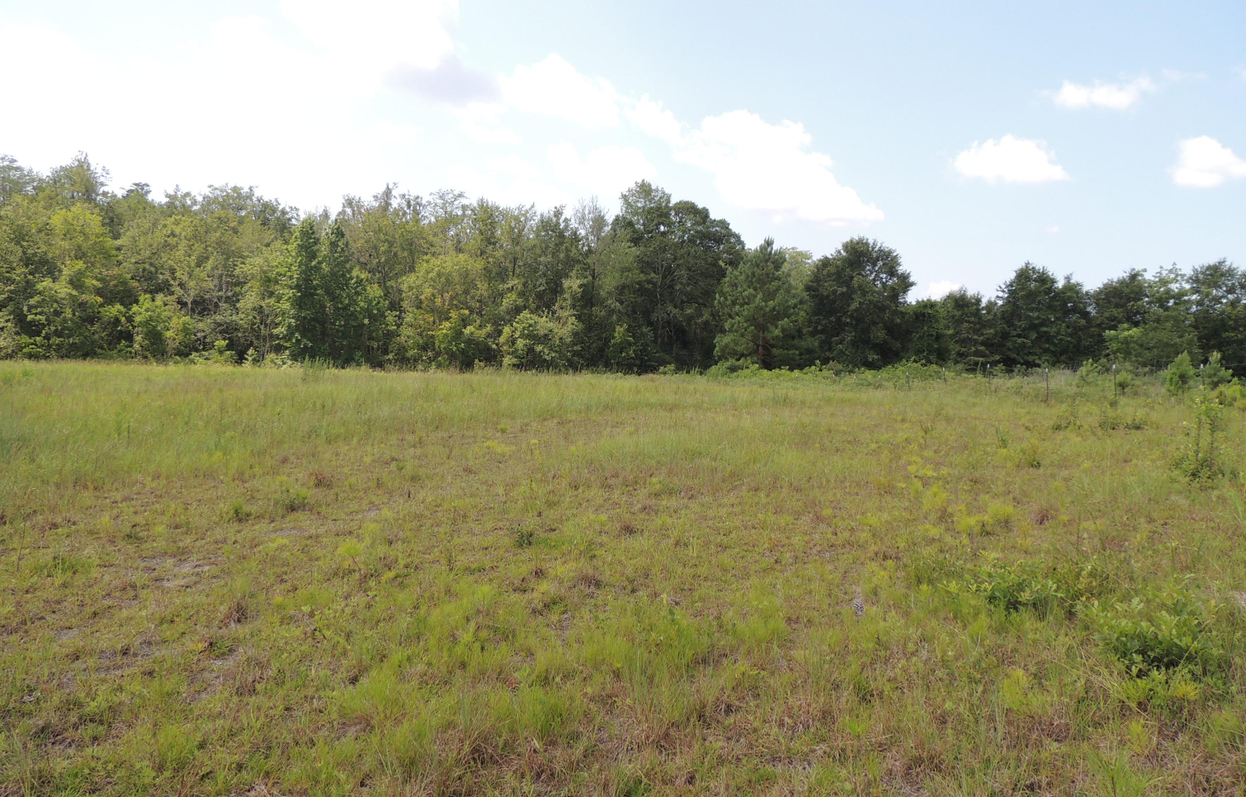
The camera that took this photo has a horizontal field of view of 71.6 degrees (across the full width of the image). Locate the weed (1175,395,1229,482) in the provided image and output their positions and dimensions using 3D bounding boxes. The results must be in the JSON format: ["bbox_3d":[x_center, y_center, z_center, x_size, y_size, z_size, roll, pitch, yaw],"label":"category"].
[{"bbox_3d":[7.691,0.514,11.500,0.559,1.099,0.531,2,3,34],"label":"weed"}]

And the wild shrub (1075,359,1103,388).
[{"bbox_3d":[18.866,-0.933,35.000,0.938,1.325,0.938,1,3,28],"label":"wild shrub"}]

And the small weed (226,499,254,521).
[{"bbox_3d":[-3.768,1.100,8.500,0.240,0.190,0.228,-1,3,-24],"label":"small weed"}]

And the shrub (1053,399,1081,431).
[{"bbox_3d":[10.028,0.370,19.500,0.569,0.697,0.540,1,3,27],"label":"shrub"}]

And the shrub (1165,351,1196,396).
[{"bbox_3d":[19.347,-0.834,30.000,0.863,1.669,0.863,2,3,33],"label":"shrub"}]

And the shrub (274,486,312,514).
[{"bbox_3d":[-3.437,1.063,9.000,0.344,0.237,0.310,-1,3,-21],"label":"shrub"}]

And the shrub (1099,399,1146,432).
[{"bbox_3d":[11.149,0.385,19.300,0.939,0.672,0.704,2,3,30],"label":"shrub"}]

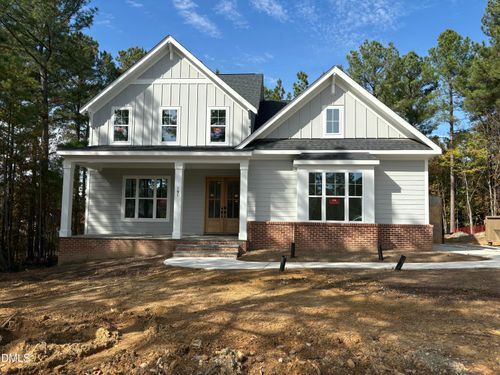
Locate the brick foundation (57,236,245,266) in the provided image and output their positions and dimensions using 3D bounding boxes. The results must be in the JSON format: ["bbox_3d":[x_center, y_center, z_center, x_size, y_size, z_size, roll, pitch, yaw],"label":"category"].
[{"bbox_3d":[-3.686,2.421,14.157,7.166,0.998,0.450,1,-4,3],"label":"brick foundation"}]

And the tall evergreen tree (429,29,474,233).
[{"bbox_3d":[16.449,-4.806,30.596,3.556,16.853,3.556,1,-4,3],"label":"tall evergreen tree"}]

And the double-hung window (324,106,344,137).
[{"bbox_3d":[3.152,-2.473,14.044,0.758,1.140,0.120,1,-4,3],"label":"double-hung window"}]

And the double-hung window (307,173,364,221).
[{"bbox_3d":[3.059,0.341,13.452,1.912,1.804,0.140,1,-4,3],"label":"double-hung window"}]

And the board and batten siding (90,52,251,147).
[{"bbox_3d":[-3.621,-3.962,16.850,7.347,4.297,0.200,1,-4,3],"label":"board and batten siding"}]

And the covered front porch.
[{"bbox_3d":[-3.634,0.420,15.254,7.448,3.339,2.500,1,-4,3],"label":"covered front porch"}]

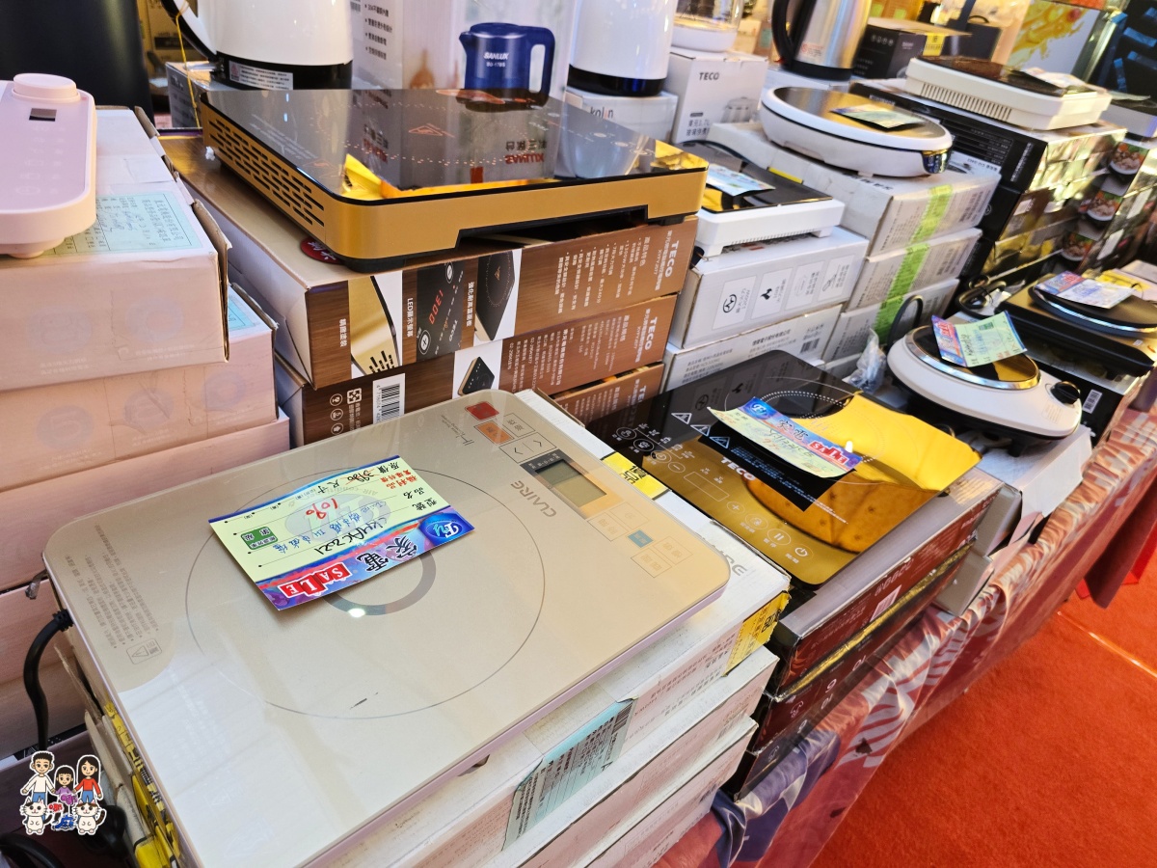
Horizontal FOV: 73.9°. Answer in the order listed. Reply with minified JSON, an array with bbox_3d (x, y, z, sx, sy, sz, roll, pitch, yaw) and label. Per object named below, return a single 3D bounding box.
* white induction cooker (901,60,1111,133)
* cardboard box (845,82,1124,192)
[{"bbox_3d":[0.726,-0.581,1.309,0.238,0.052,0.258,-22,46,-38],"label":"white induction cooker"},{"bbox_3d":[0.711,-0.538,1.353,0.398,0.071,0.337,-22,46,-38],"label":"cardboard box"}]

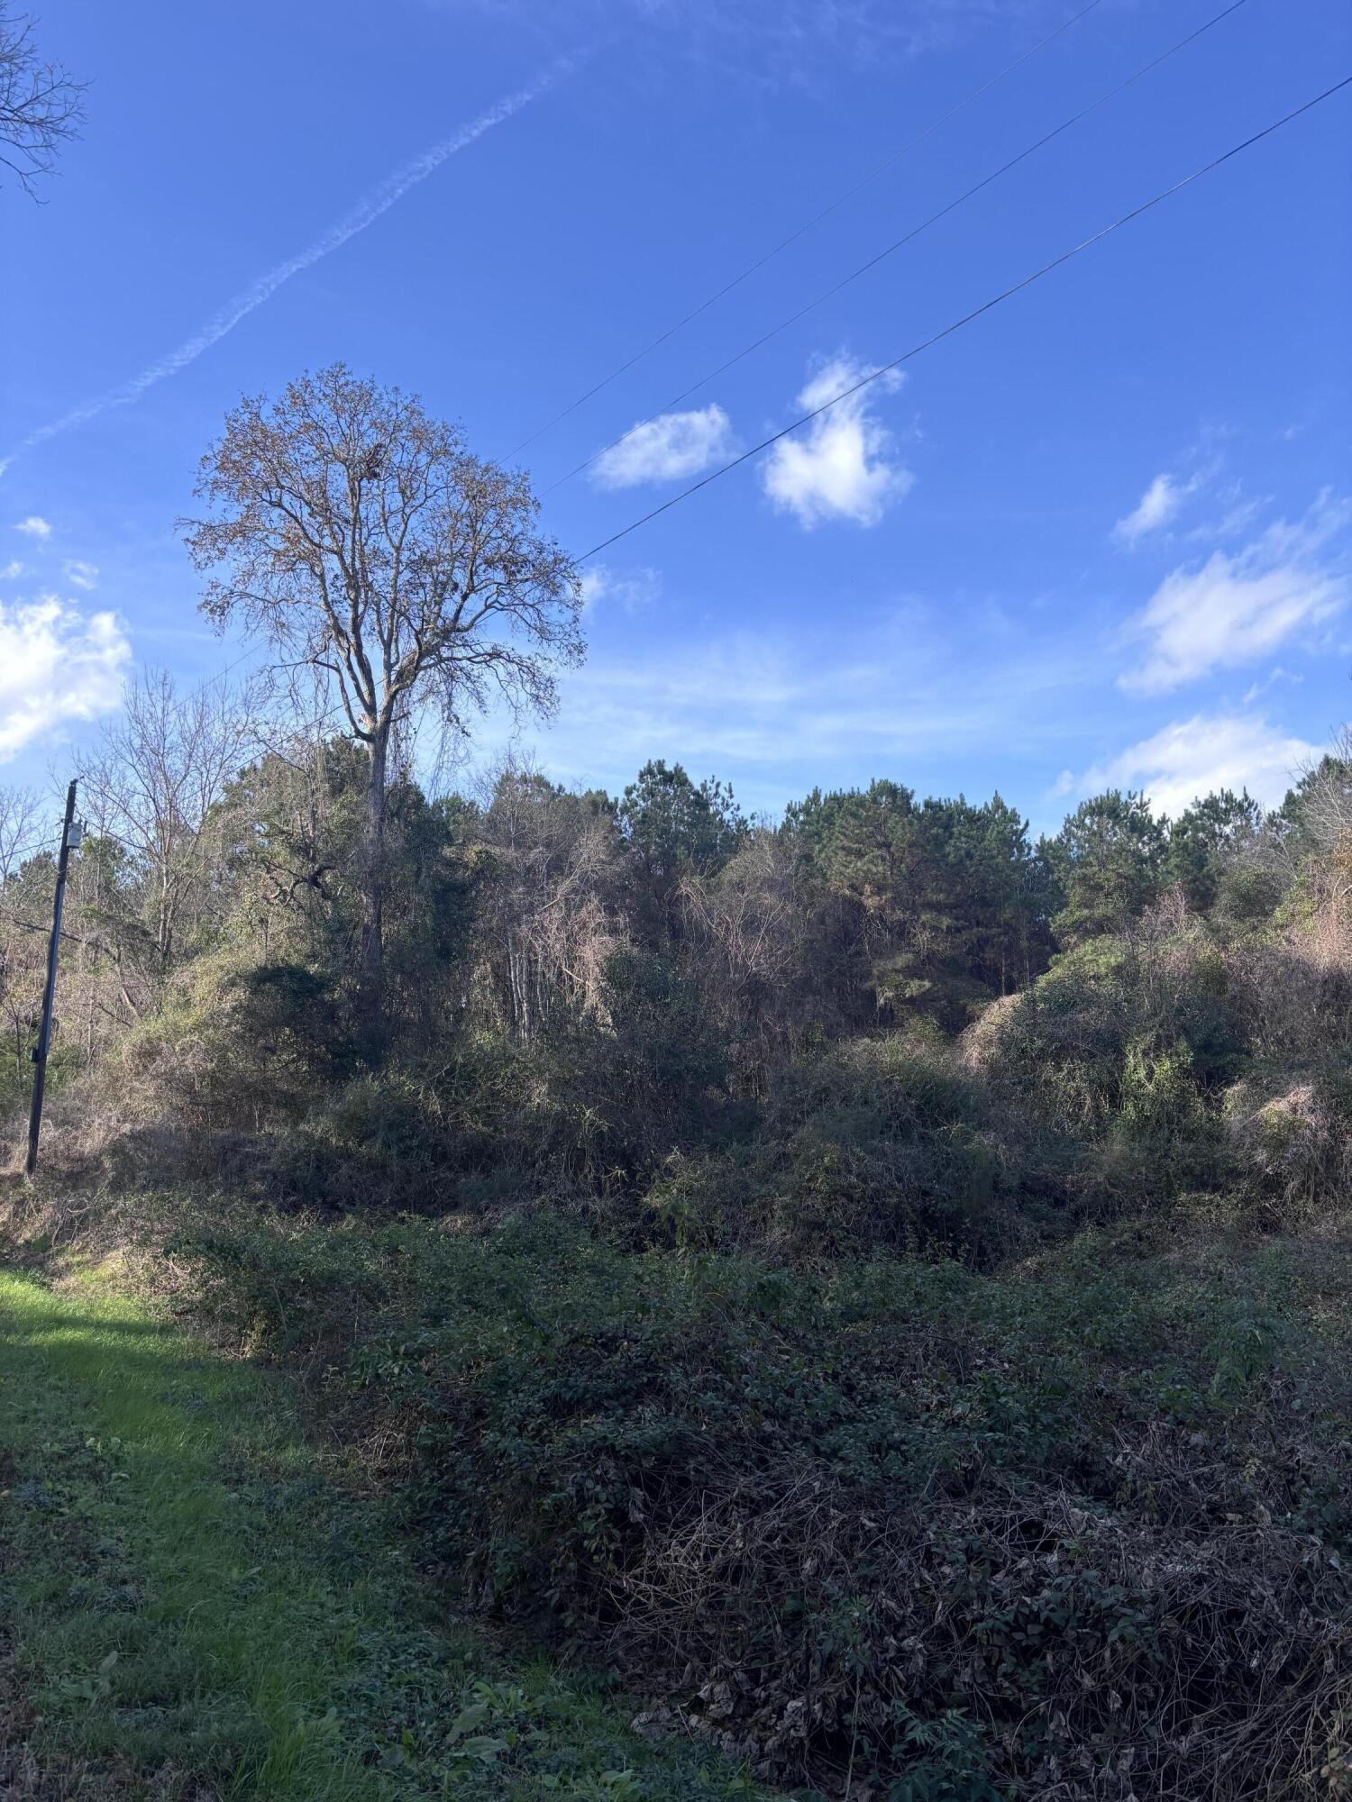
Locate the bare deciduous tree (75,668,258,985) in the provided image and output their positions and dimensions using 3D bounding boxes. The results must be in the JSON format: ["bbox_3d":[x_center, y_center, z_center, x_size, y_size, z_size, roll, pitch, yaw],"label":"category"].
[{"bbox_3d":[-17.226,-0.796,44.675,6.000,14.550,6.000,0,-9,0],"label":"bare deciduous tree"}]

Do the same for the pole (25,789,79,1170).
[{"bbox_3d":[-15.879,1.830,34.640,0.500,10.170,0.450,2,-9,0],"label":"pole"}]

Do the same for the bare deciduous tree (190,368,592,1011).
[{"bbox_3d":[-9.646,-5.631,42.403,12.200,23.790,12.200,0,-9,0],"label":"bare deciduous tree"}]

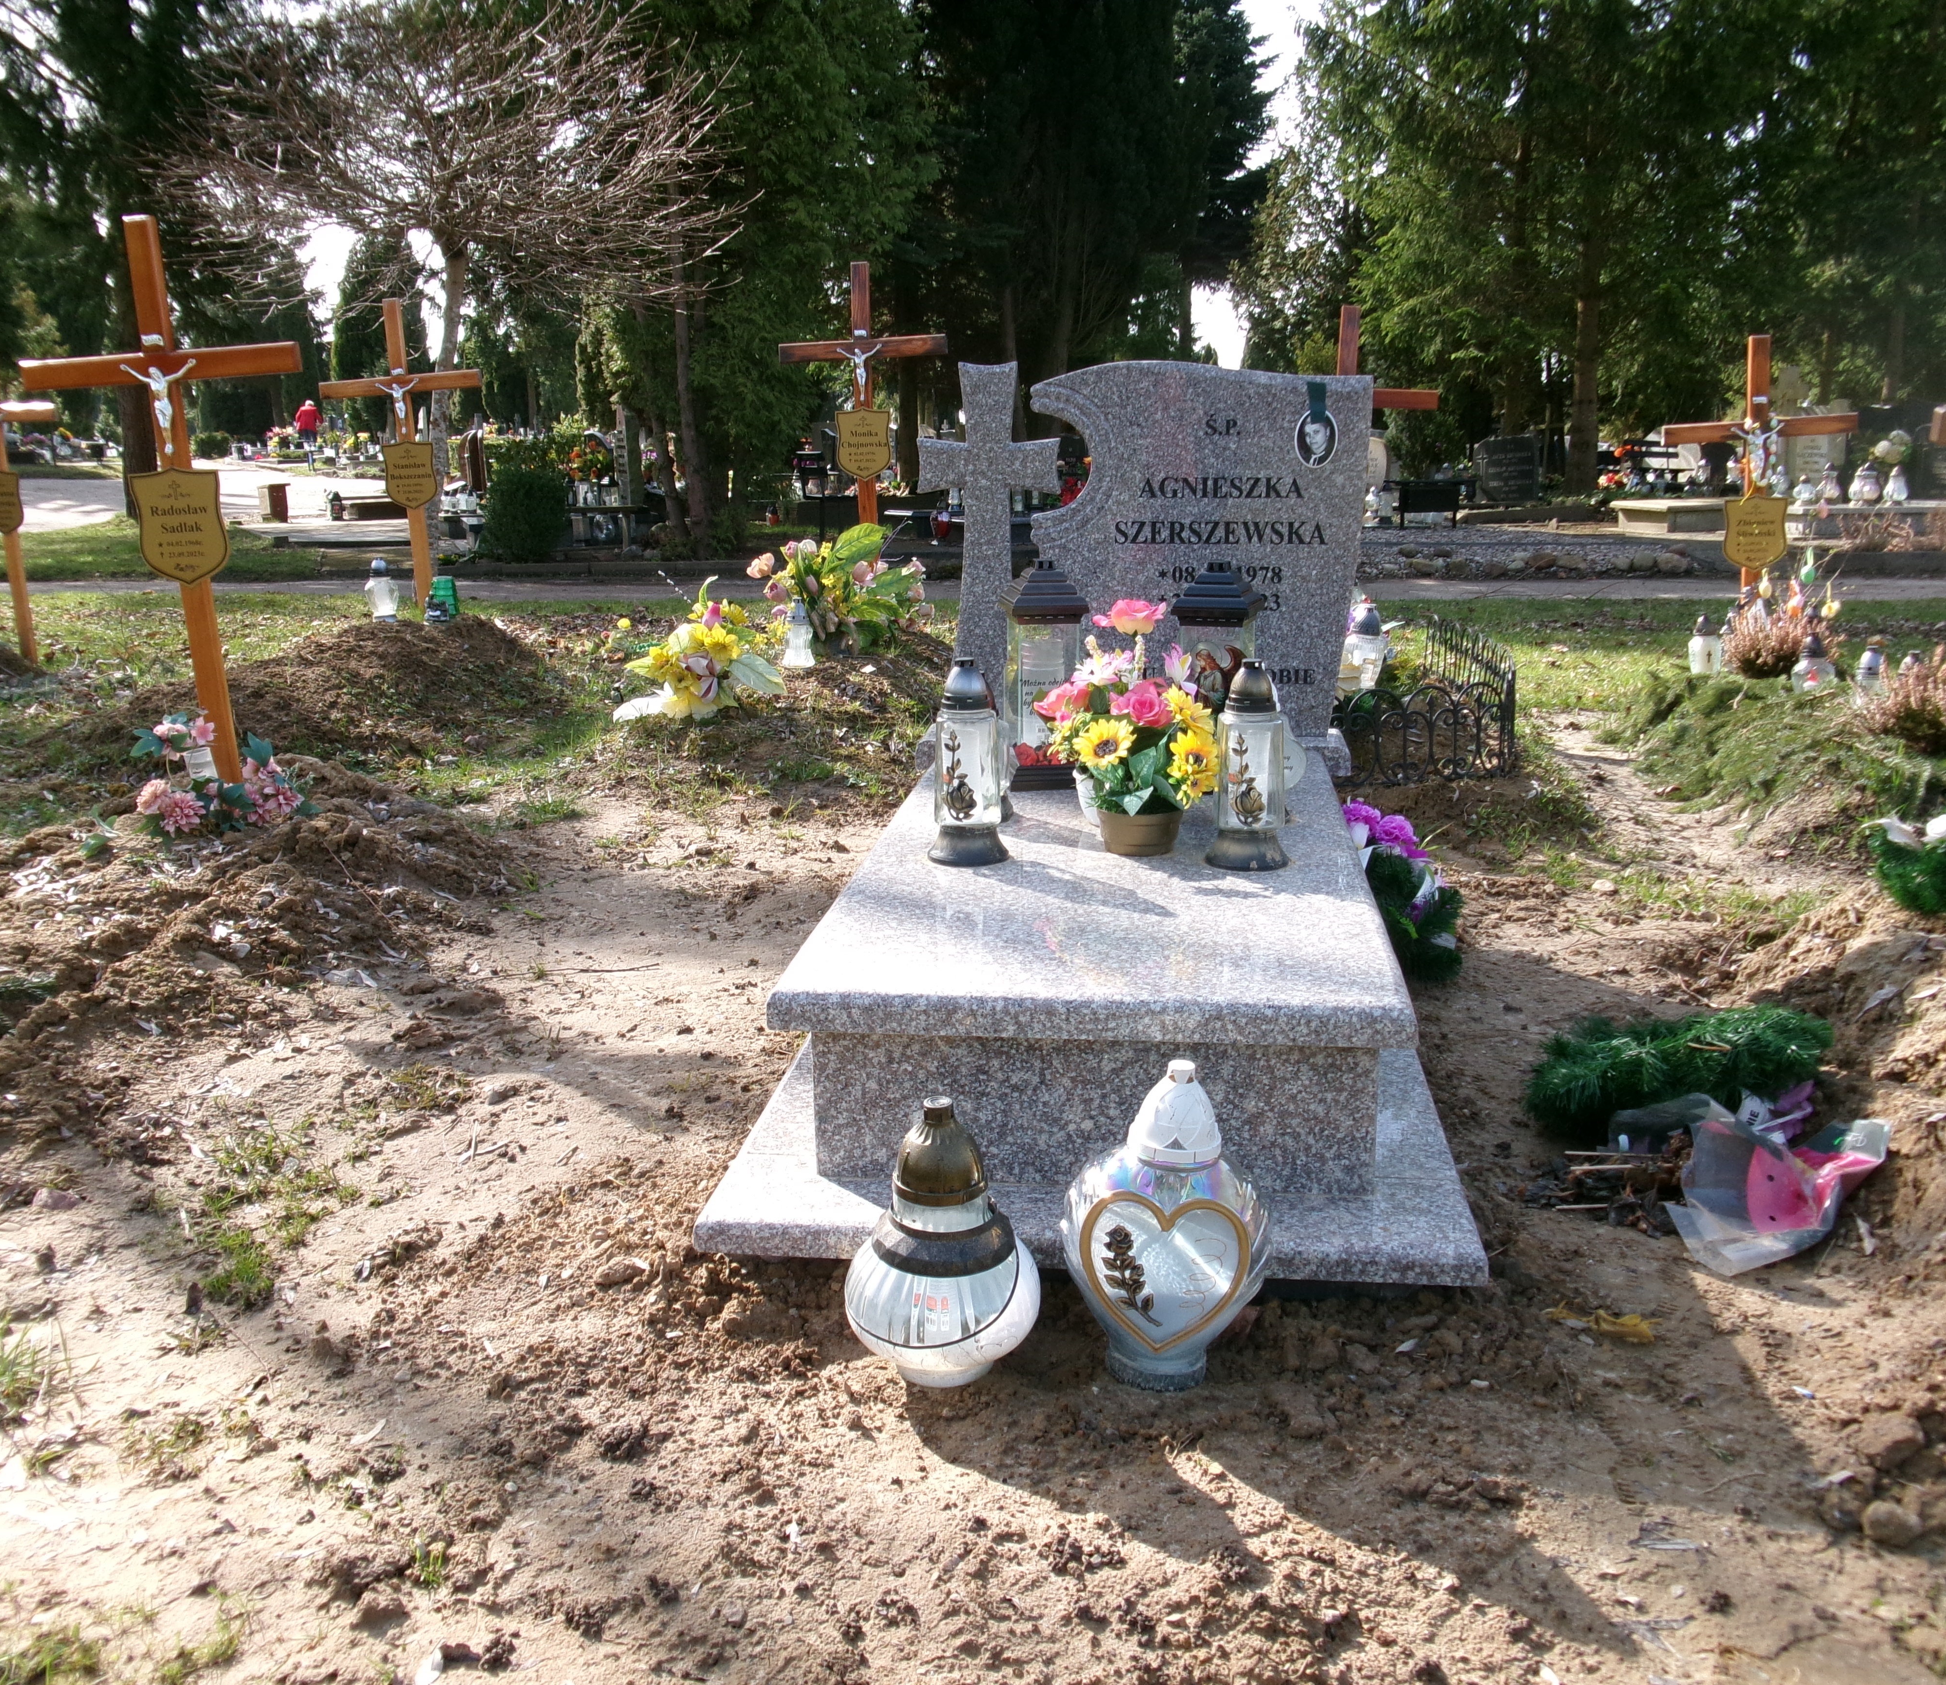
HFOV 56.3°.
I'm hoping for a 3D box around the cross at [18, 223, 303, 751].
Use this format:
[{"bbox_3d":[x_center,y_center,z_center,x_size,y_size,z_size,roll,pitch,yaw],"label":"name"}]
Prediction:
[{"bbox_3d":[-1.851,-0.773,4.277,0.692,1.332,0.080,-2,13,8],"label":"cross"}]

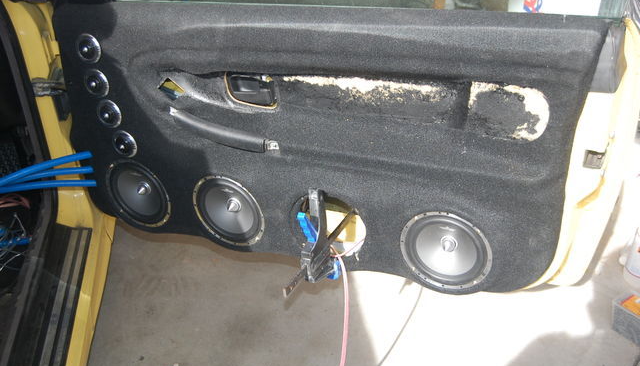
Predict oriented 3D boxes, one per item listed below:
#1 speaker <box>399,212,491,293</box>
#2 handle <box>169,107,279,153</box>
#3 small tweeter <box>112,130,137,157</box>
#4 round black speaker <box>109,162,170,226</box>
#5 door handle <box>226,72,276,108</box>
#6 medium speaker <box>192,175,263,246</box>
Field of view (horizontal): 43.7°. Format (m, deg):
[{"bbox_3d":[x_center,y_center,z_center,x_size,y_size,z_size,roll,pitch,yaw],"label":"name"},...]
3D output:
[{"bbox_3d":[0.231,0.108,1.416,0.170,0.170,0.060,13,38,24],"label":"speaker"},{"bbox_3d":[-0.177,-0.098,1.469,0.230,0.050,0.045,19,40,19],"label":"handle"},{"bbox_3d":[-0.398,-0.083,1.648,0.059,0.059,0.025,13,38,24],"label":"small tweeter"},{"bbox_3d":[-0.379,0.013,1.726,0.170,0.170,0.060,13,38,24],"label":"round black speaker"},{"bbox_3d":[-0.121,-0.168,1.423,0.105,0.065,0.030,12,38,25],"label":"door handle"},{"bbox_3d":[-0.173,0.046,1.622,0.170,0.170,0.060,13,38,24],"label":"medium speaker"}]

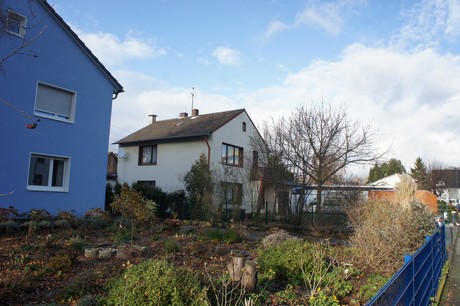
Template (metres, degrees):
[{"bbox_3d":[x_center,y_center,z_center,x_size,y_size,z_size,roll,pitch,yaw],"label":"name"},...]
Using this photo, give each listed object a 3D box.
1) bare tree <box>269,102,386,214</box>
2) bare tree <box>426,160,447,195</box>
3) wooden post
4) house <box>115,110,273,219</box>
[{"bbox_3d":[5.957,0.505,21.500,7.100,7.393,6.700,1,-8,0],"label":"bare tree"},{"bbox_3d":[26.958,4.507,45.000,2.600,7.101,2.600,1,-8,0],"label":"bare tree"},{"bbox_3d":[0.186,1.726,5.120,0.440,0.569,0.340,1,-8,0],"label":"wooden post"},{"bbox_3d":[-3.107,0.880,30.070,10.302,8.493,9.501,-4,-9,33],"label":"house"}]

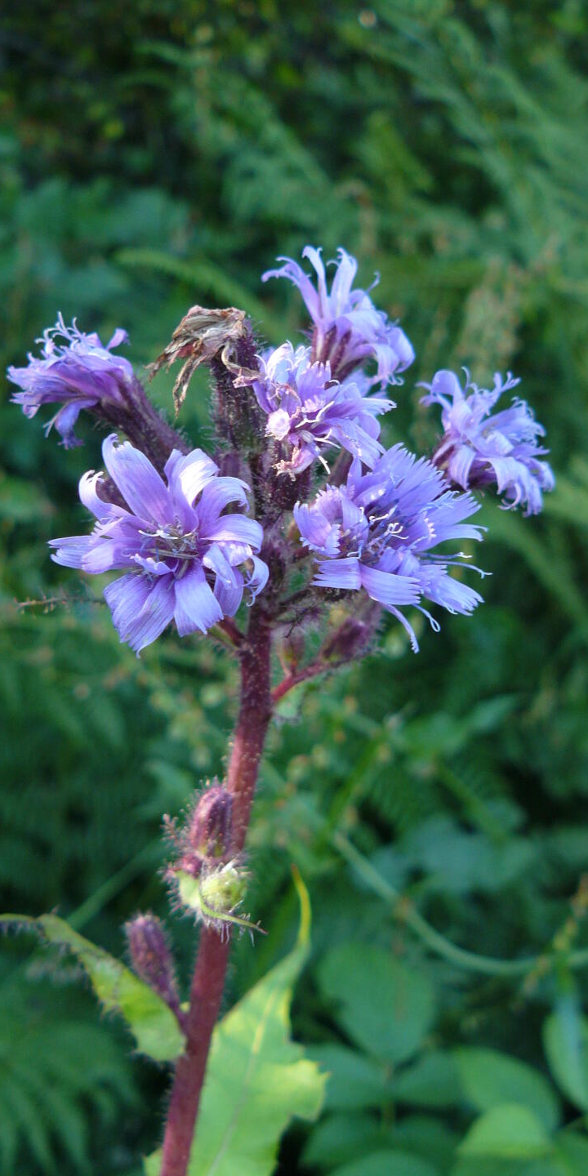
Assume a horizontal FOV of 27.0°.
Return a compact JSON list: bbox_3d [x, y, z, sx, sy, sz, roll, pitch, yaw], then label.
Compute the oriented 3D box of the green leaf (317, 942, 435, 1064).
[{"bbox_3d":[0.037,0.186,0.550,0.053,0.012,0.068,-3,35,-4],"label":"green leaf"}]

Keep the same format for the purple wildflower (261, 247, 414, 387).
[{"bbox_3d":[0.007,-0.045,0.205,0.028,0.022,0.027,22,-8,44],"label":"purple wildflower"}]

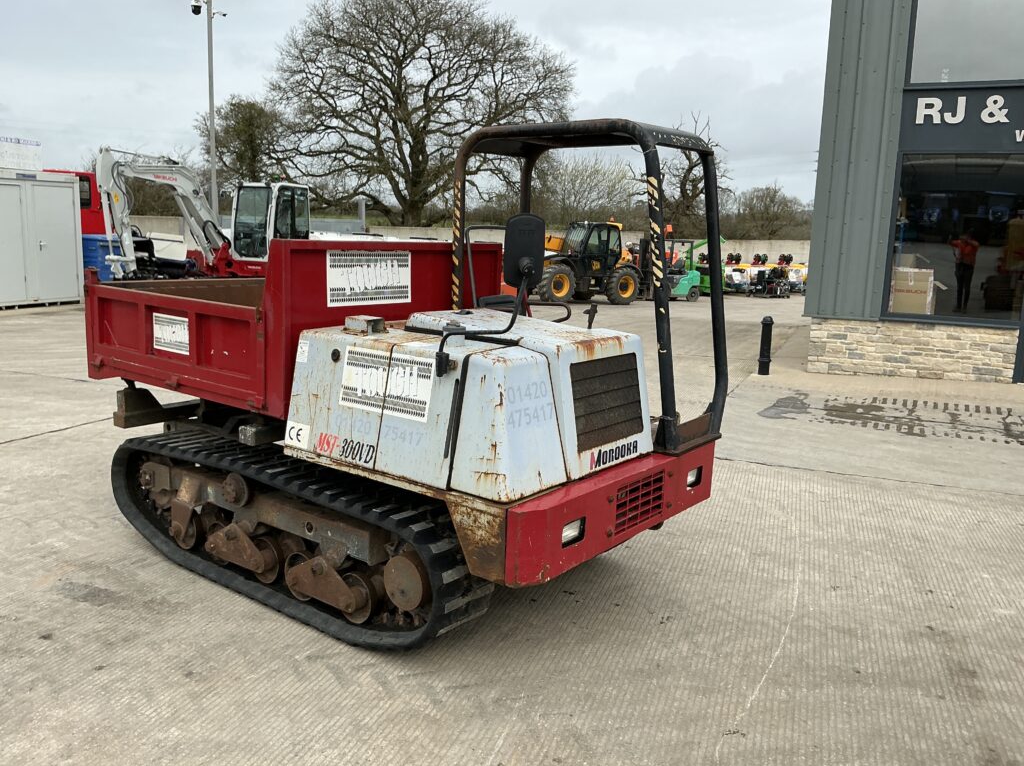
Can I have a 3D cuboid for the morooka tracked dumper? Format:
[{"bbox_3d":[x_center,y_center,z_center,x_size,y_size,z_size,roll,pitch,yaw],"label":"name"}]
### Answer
[{"bbox_3d":[-0.695,-0.186,4.222,3.129,2.150,1.665,10,13,37],"label":"morooka tracked dumper"}]

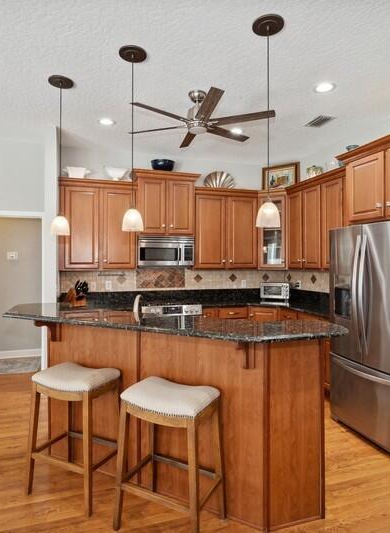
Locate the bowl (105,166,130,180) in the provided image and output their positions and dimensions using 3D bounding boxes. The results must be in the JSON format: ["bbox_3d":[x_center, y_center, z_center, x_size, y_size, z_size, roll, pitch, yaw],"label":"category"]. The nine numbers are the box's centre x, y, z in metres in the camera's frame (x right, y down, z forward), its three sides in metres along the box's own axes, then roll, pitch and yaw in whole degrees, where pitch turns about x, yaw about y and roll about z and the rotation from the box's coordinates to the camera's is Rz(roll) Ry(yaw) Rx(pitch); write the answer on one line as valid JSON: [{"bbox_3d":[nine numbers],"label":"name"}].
[{"bbox_3d":[-1.009,-1.189,4.283,0.300,0.170,0.290,0,1,-17],"label":"bowl"}]

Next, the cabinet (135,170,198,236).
[{"bbox_3d":[-0.426,-0.810,4.546,0.810,0.810,0.380,0,0,-18],"label":"cabinet"}]

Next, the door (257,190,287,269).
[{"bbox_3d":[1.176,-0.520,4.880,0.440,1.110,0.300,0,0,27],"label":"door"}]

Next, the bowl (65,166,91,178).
[{"bbox_3d":[-1.459,-1.162,4.155,0.320,0.150,0.230,0,1,-17],"label":"bowl"}]

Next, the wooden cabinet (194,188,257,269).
[{"bbox_3d":[0.415,-0.522,4.840,0.930,1.110,0.360,0,0,-18],"label":"wooden cabinet"}]

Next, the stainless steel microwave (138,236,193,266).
[{"bbox_3d":[-0.426,-0.190,4.547,0.760,0.420,0.400,0,0,-18],"label":"stainless steel microwave"}]

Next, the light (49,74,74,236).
[{"bbox_3d":[-1.100,-0.893,2.740,0.190,1.275,0.190,0,0,-18],"label":"light"}]

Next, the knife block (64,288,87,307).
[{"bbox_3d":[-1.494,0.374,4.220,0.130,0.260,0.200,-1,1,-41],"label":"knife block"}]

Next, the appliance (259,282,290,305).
[{"bbox_3d":[1.220,0.365,4.900,0.405,0.255,0.290,0,0,27],"label":"appliance"}]

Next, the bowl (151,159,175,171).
[{"bbox_3d":[-0.419,-1.344,4.433,0.310,0.165,0.310,0,1,0],"label":"bowl"}]

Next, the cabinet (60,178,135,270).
[{"bbox_3d":[-1.234,-0.512,4.287,0.920,1.100,0.360,0,1,-17],"label":"cabinet"}]

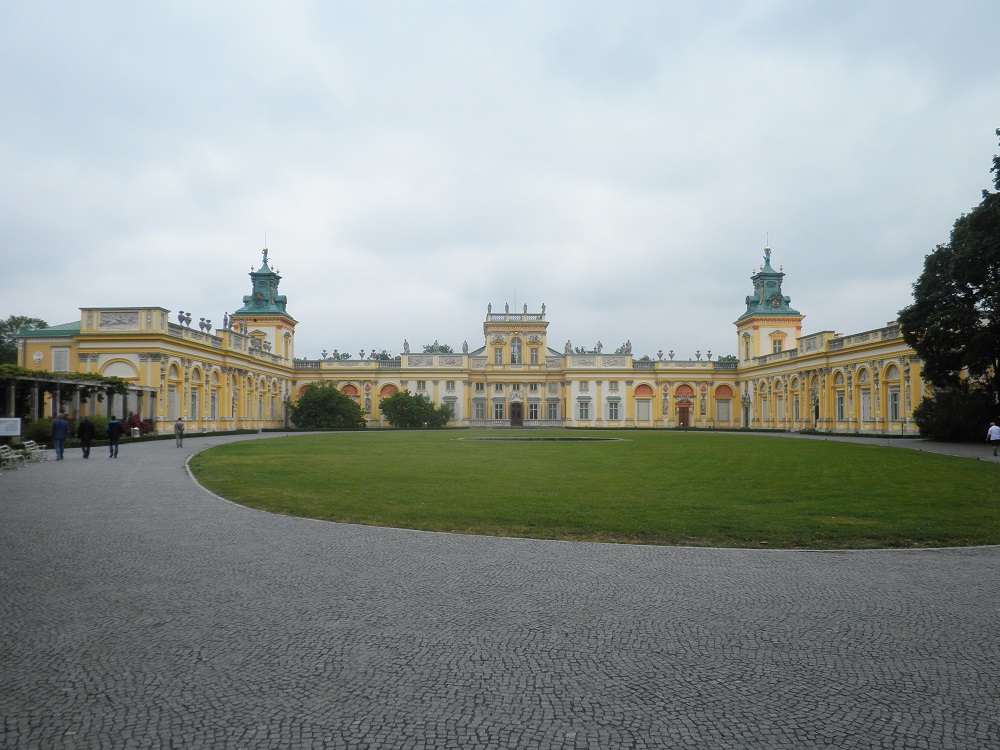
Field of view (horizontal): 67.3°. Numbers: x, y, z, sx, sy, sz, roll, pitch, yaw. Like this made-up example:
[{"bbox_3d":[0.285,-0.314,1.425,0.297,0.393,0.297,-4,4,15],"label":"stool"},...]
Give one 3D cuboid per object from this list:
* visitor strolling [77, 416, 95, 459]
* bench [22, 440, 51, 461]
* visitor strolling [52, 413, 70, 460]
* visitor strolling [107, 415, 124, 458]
[{"bbox_3d":[-16.906,2.573,30.724,0.560,1.725,0.420,1,-4,-15],"label":"visitor strolling"},{"bbox_3d":[-17.910,2.931,29.025,0.660,0.780,1.680,1,-4,-23],"label":"bench"},{"bbox_3d":[-16.754,2.367,28.719,0.560,1.787,0.420,1,-4,-15],"label":"visitor strolling"},{"bbox_3d":[-15.968,2.593,31.228,0.560,1.733,0.420,1,-4,-15],"label":"visitor strolling"}]

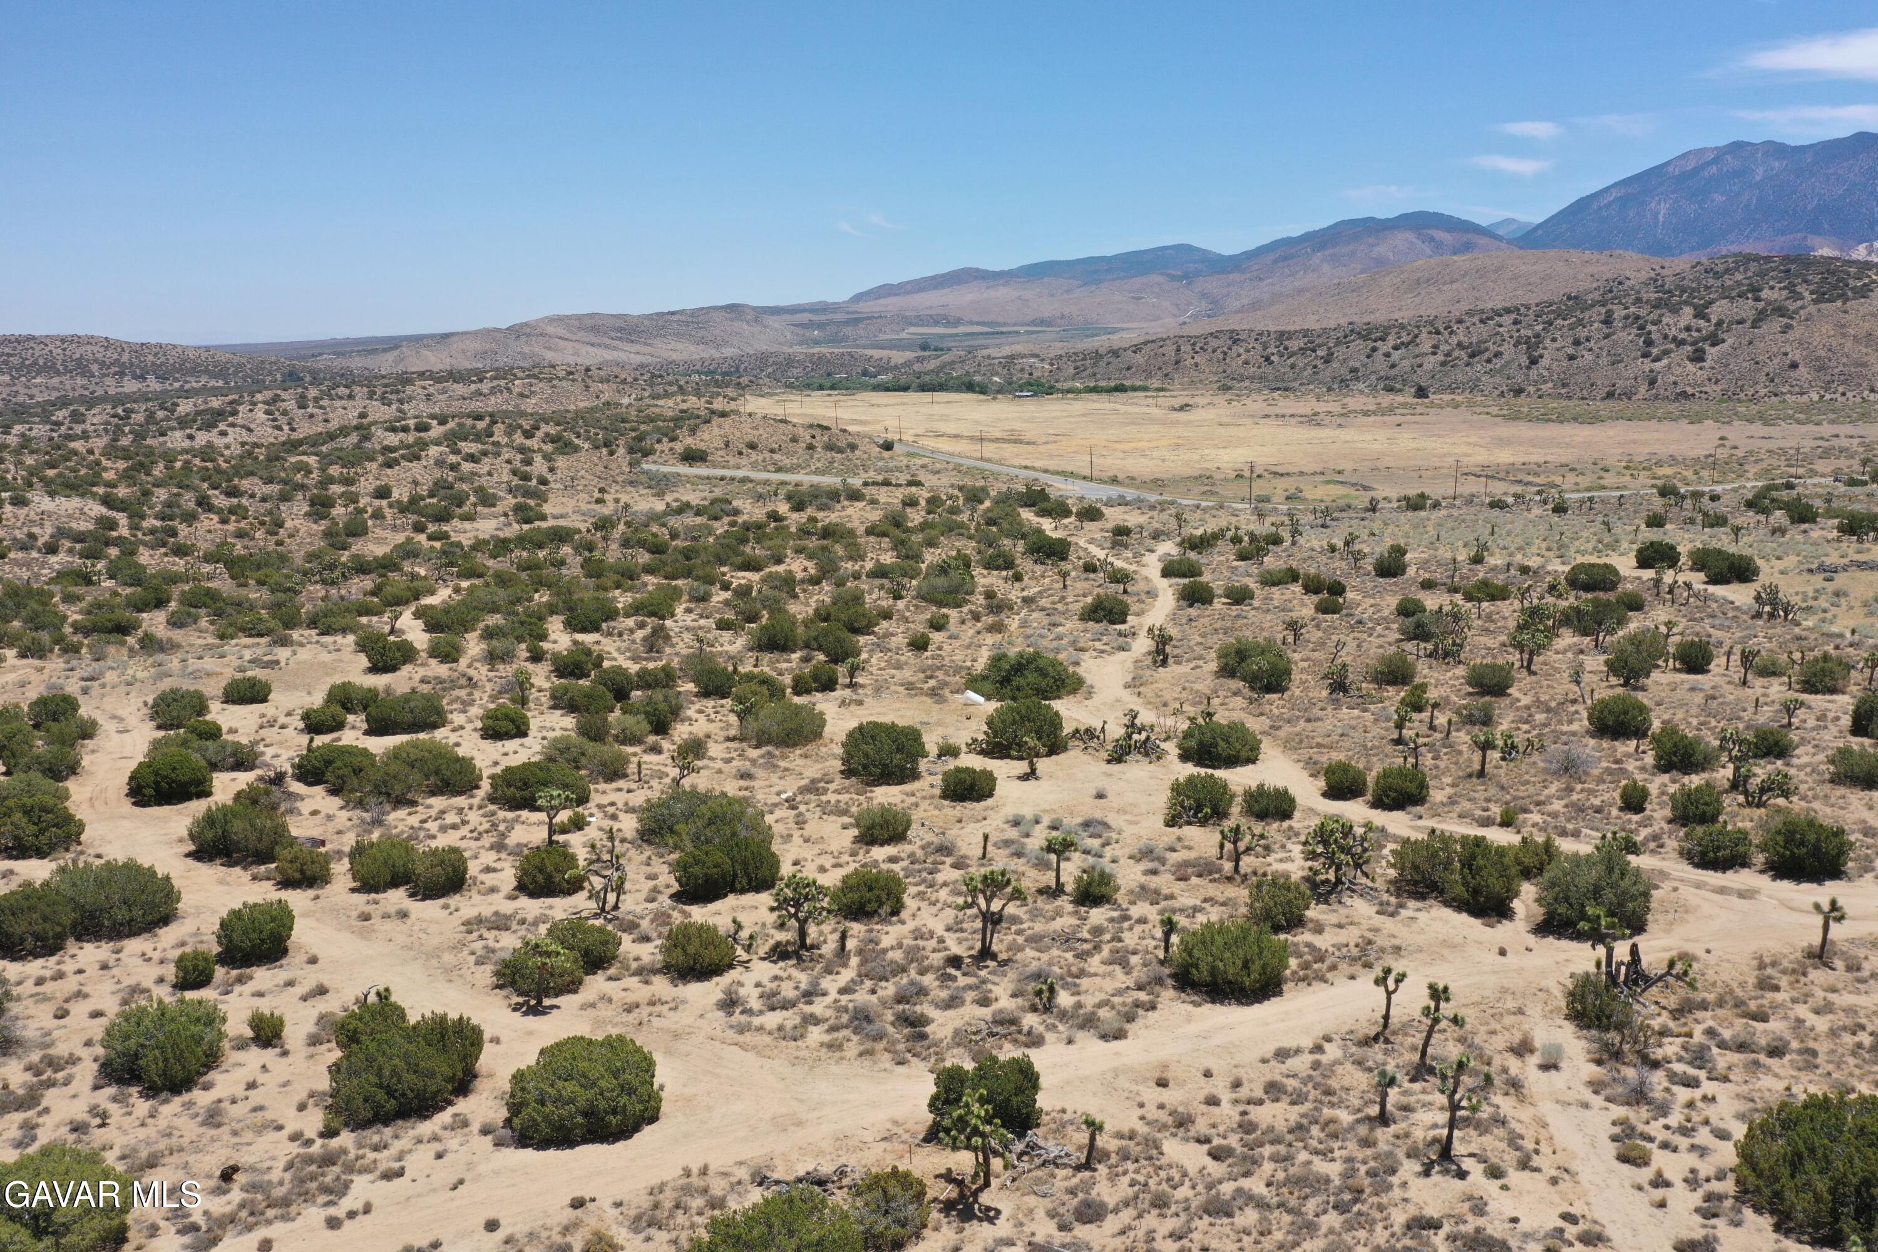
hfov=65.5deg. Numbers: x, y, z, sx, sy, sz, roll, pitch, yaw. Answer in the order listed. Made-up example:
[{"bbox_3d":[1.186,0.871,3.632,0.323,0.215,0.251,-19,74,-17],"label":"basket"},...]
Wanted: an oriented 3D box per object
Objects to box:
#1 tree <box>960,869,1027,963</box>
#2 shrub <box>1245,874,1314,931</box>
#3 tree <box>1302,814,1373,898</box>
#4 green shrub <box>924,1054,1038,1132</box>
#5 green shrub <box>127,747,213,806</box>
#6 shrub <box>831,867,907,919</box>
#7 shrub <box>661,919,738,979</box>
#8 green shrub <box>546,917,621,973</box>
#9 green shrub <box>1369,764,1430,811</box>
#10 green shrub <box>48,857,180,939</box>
[{"bbox_3d":[2.421,13.039,66.067,3.050,4.400,2.750,0,11,2],"label":"tree"},{"bbox_3d":[15.660,12.770,67.220,3.090,2.690,2.780,2,11,14],"label":"shrub"},{"bbox_3d":[20.137,11.538,73.878,3.440,4.260,3.270,3,12,16],"label":"tree"},{"bbox_3d":[1.547,16.052,50.519,3.950,1.890,3.550,0,11,2],"label":"green shrub"},{"bbox_3d":[-51.734,10.208,98.353,5.141,3.437,4.884,-6,13,-28],"label":"green shrub"},{"bbox_3d":[-3.617,13.857,75.869,3.960,2.236,3.762,-2,12,-3],"label":"shrub"},{"bbox_3d":[-11.514,15.504,70.368,3.557,2.087,3.380,-2,12,-10],"label":"shrub"},{"bbox_3d":[-15.324,13.615,62.787,3.240,1.900,2.920,-3,12,-14],"label":"green shrub"},{"bbox_3d":[28.499,10.058,90.679,3.565,2.571,3.387,3,12,18],"label":"green shrub"},{"bbox_3d":[-37.770,12.342,66.838,5.310,2.830,4.250,-7,13,-30],"label":"green shrub"}]

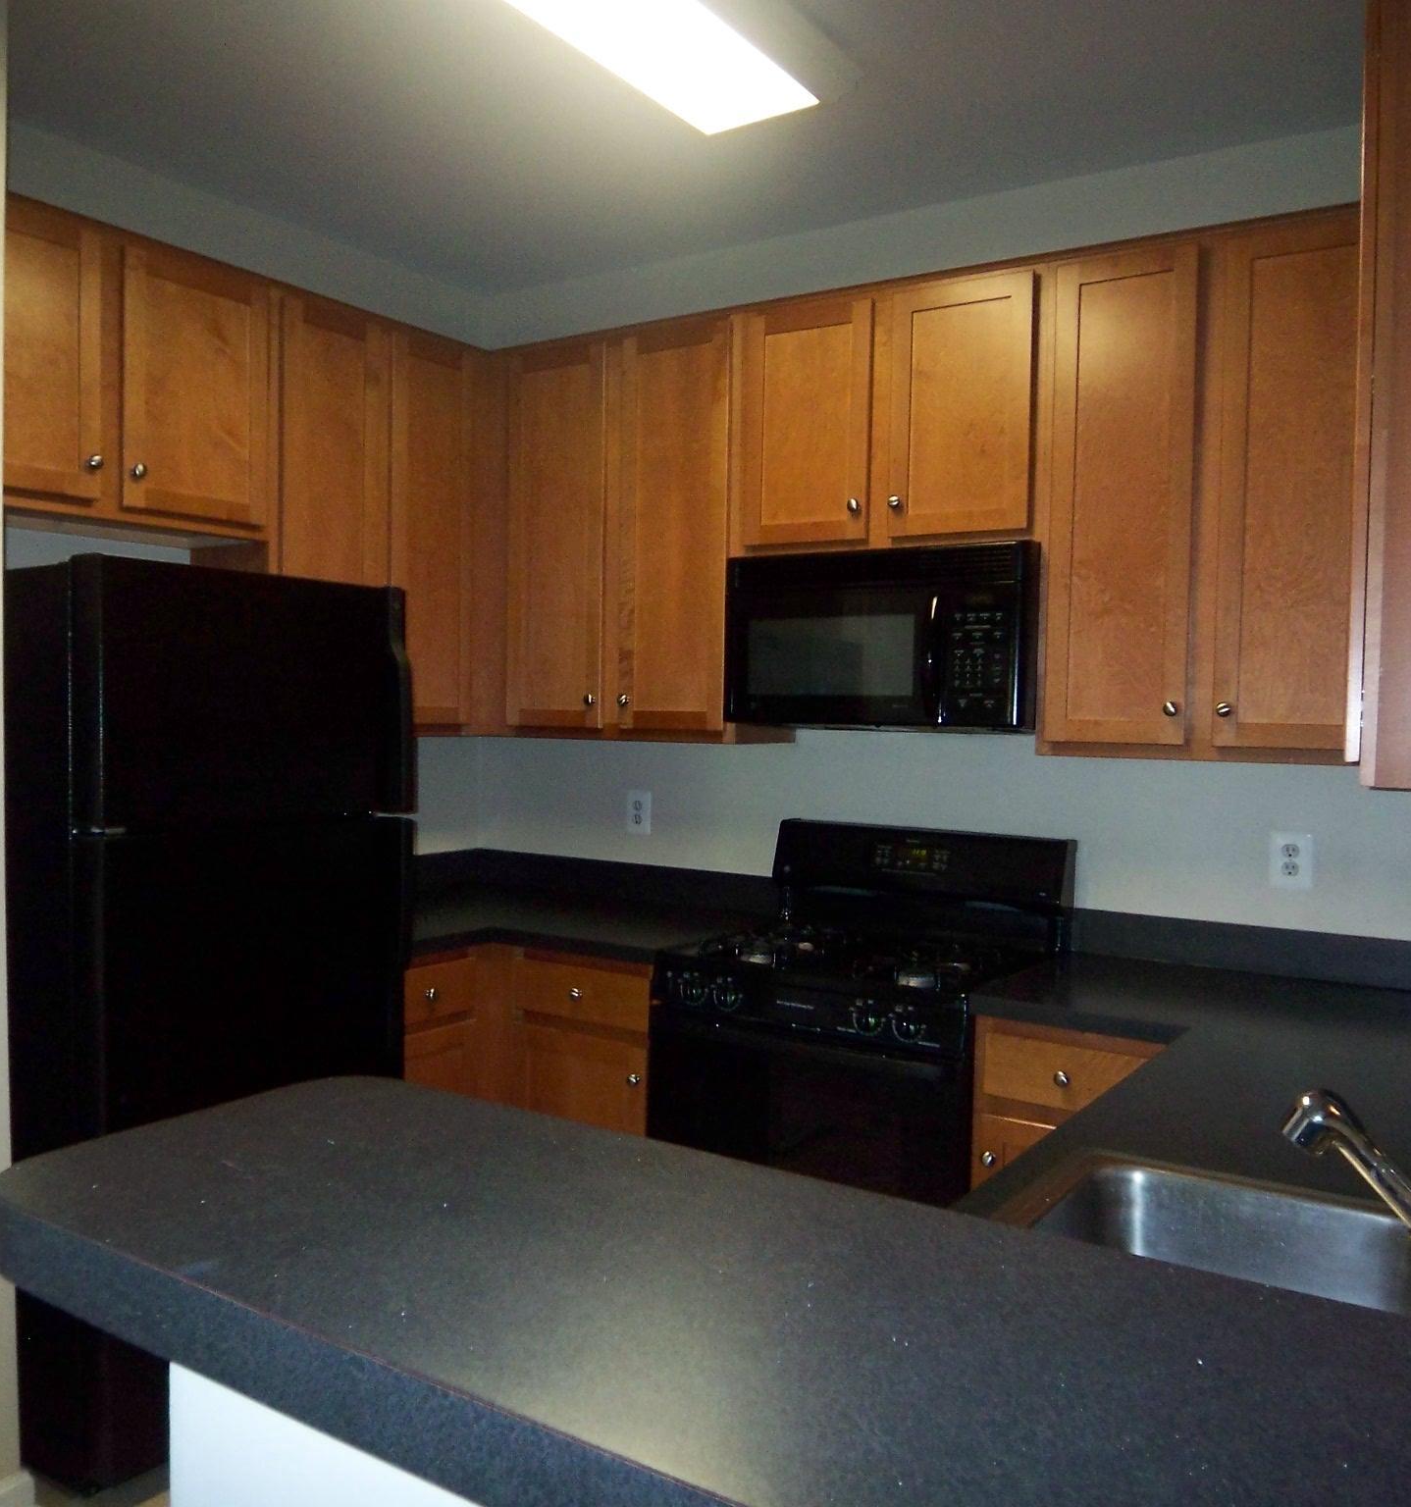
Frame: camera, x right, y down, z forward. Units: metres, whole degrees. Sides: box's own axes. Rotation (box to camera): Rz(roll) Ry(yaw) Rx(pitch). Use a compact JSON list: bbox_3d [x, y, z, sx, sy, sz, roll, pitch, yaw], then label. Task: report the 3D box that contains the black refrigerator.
[{"bbox_3d":[-1.133,0.492,2.752,0.742,1.690,0.717,2,3,33],"label":"black refrigerator"}]

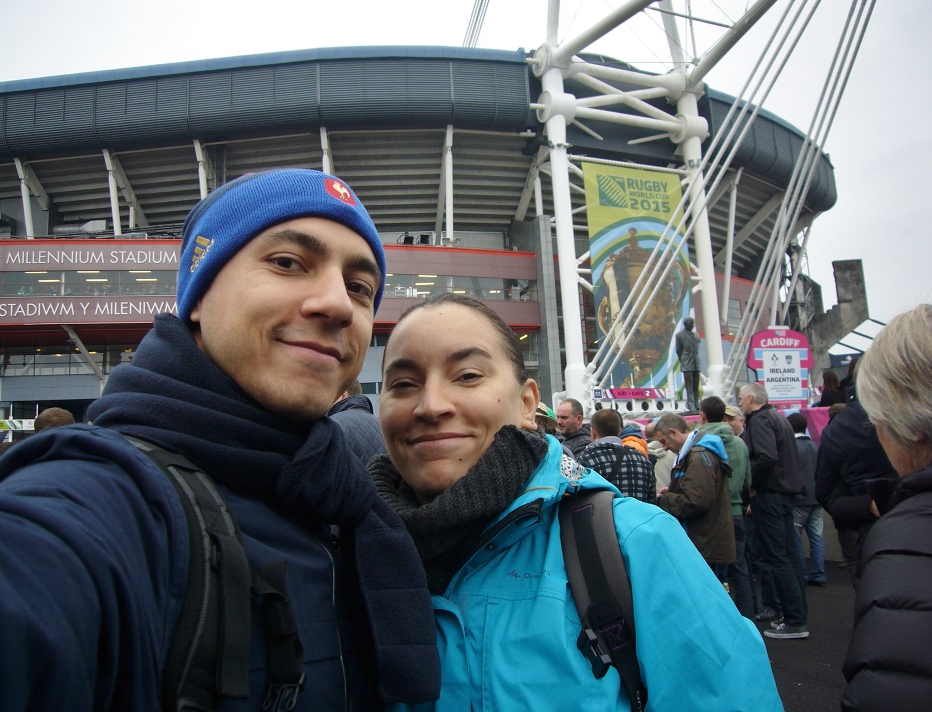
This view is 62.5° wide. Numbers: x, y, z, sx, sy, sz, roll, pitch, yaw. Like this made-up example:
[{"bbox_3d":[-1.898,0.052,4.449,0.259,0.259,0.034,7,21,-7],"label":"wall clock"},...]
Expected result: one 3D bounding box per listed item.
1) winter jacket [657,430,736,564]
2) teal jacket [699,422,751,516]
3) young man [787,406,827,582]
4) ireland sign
[{"bbox_3d":[1.356,0.823,4.500,0.460,0.790,0.520,-3,-6,8],"label":"winter jacket"},{"bbox_3d":[1.789,0.791,5.400,0.500,0.660,0.310,-1,-6,-6],"label":"teal jacket"},{"bbox_3d":[3.220,1.336,7.279,0.470,1.620,0.310,-5,-6,26],"label":"young man"},{"bbox_3d":[5.134,0.236,12.500,1.200,1.500,0.130,-1,-6,-9],"label":"ireland sign"}]

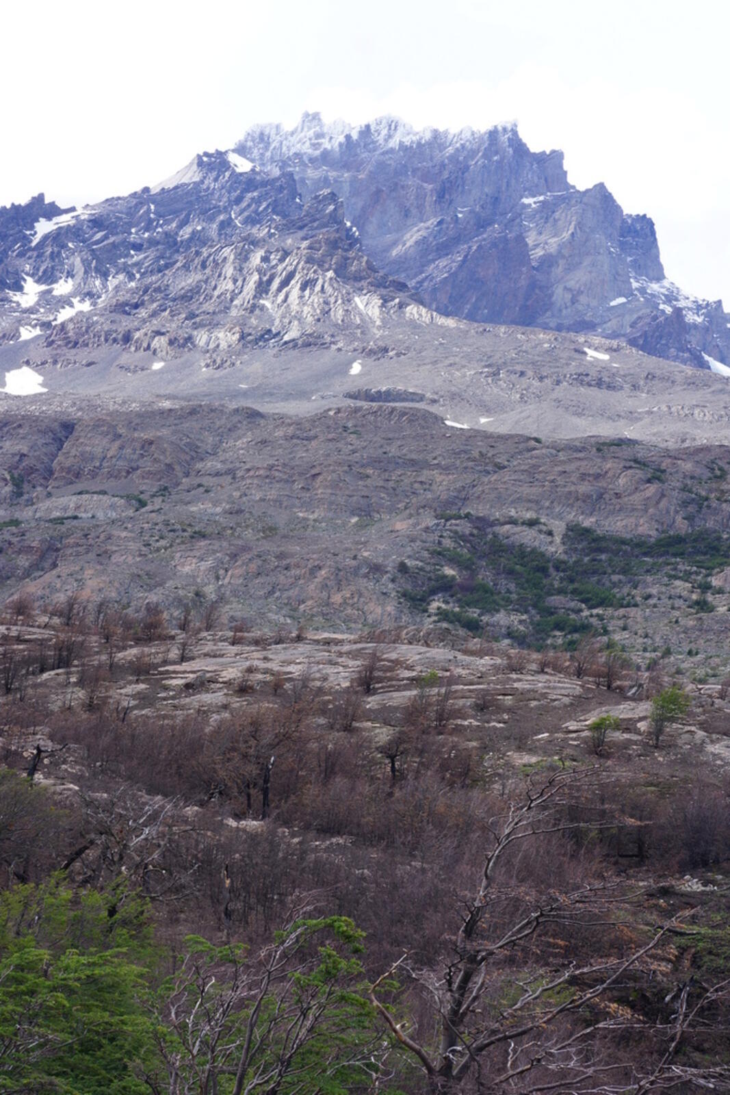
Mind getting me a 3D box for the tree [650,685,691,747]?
[{"bbox_3d":[14.552,8.025,84.000,1.954,2.974,1.900,0,-3,0],"label":"tree"}]

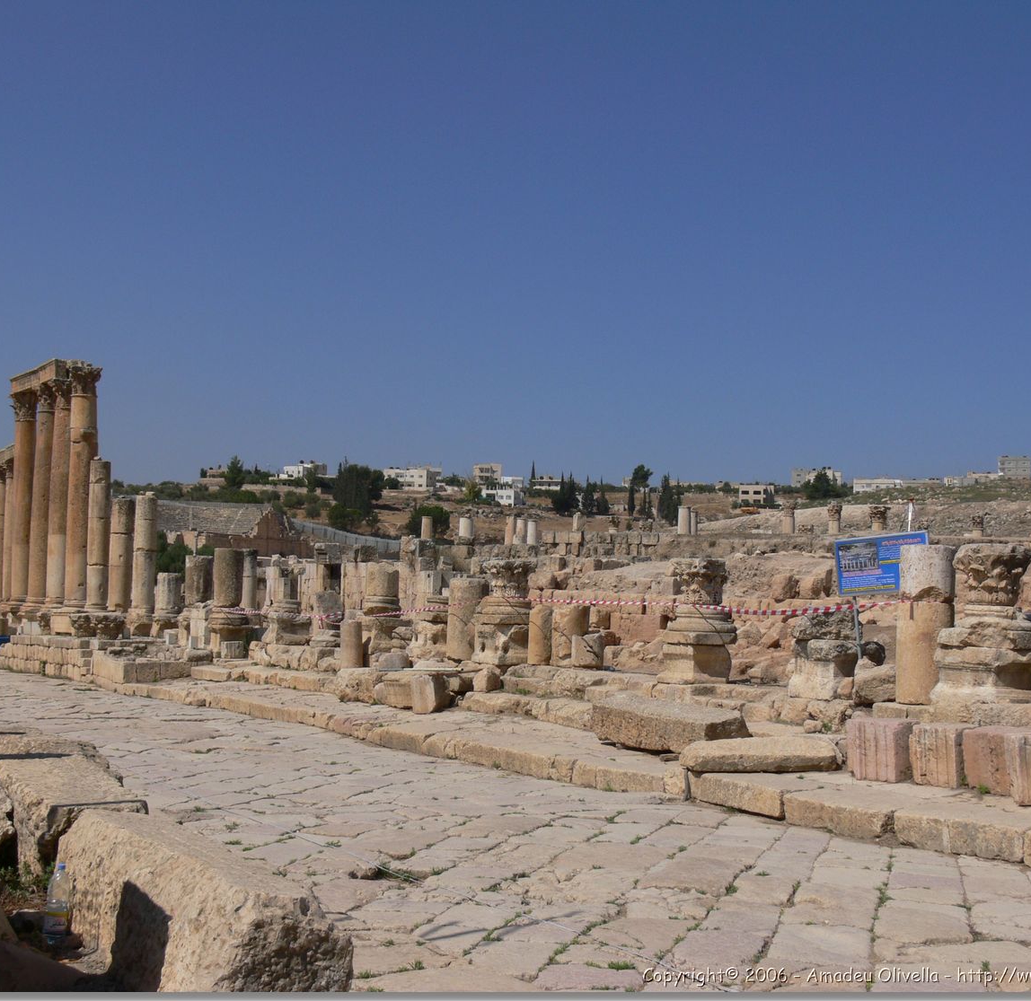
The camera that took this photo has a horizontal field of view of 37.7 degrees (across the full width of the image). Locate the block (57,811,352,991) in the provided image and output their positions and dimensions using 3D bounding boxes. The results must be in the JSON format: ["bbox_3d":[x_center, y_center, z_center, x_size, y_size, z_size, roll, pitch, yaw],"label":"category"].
[{"bbox_3d":[-1.260,1.596,5.700,0.560,0.560,1.900,3,-2,-32],"label":"block"}]

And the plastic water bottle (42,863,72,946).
[{"bbox_3d":[-1.771,1.565,5.850,0.088,0.305,0.088,6,-3,-17],"label":"plastic water bottle"}]

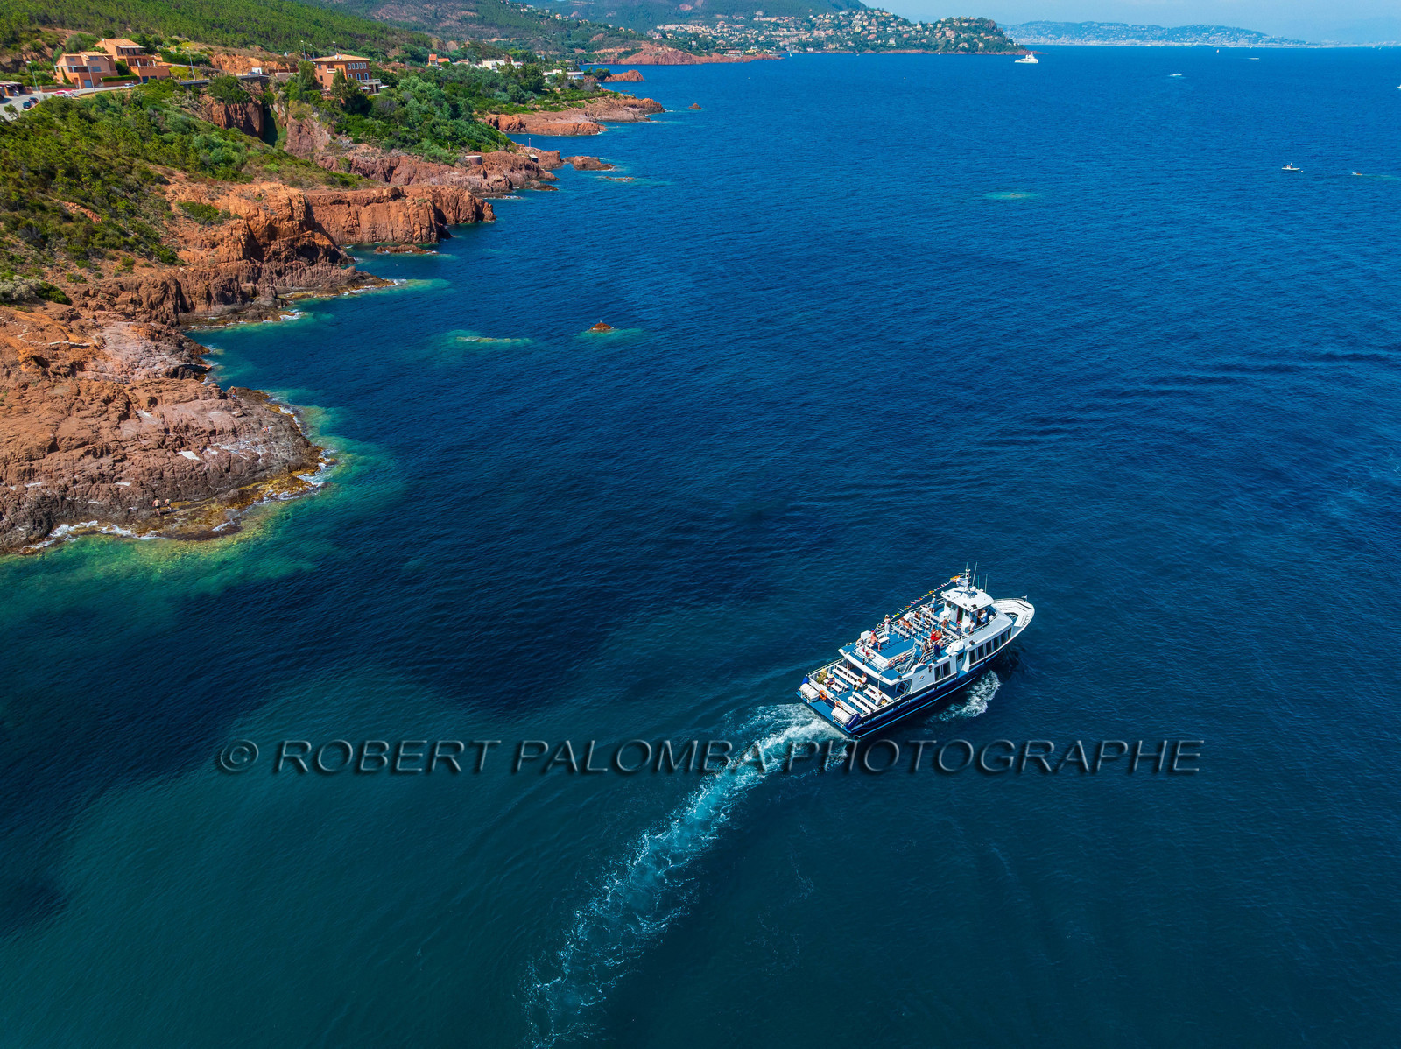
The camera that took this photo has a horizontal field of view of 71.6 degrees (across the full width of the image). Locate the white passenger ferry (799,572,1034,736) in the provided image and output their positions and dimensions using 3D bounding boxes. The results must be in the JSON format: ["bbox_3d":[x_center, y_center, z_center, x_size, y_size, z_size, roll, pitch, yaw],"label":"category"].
[{"bbox_3d":[19.259,8.503,79.412,24.000,8.100,6.600,-17,31,-31],"label":"white passenger ferry"}]

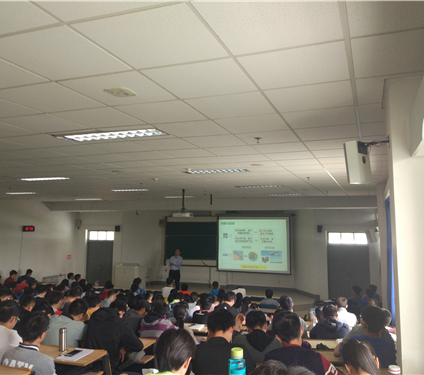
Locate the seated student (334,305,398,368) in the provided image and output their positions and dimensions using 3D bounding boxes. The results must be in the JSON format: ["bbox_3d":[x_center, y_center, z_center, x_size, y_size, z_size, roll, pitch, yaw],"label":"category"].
[{"bbox_3d":[1.429,1.724,3.651,0.500,1.280,0.720,-1,-5,13],"label":"seated student"}]

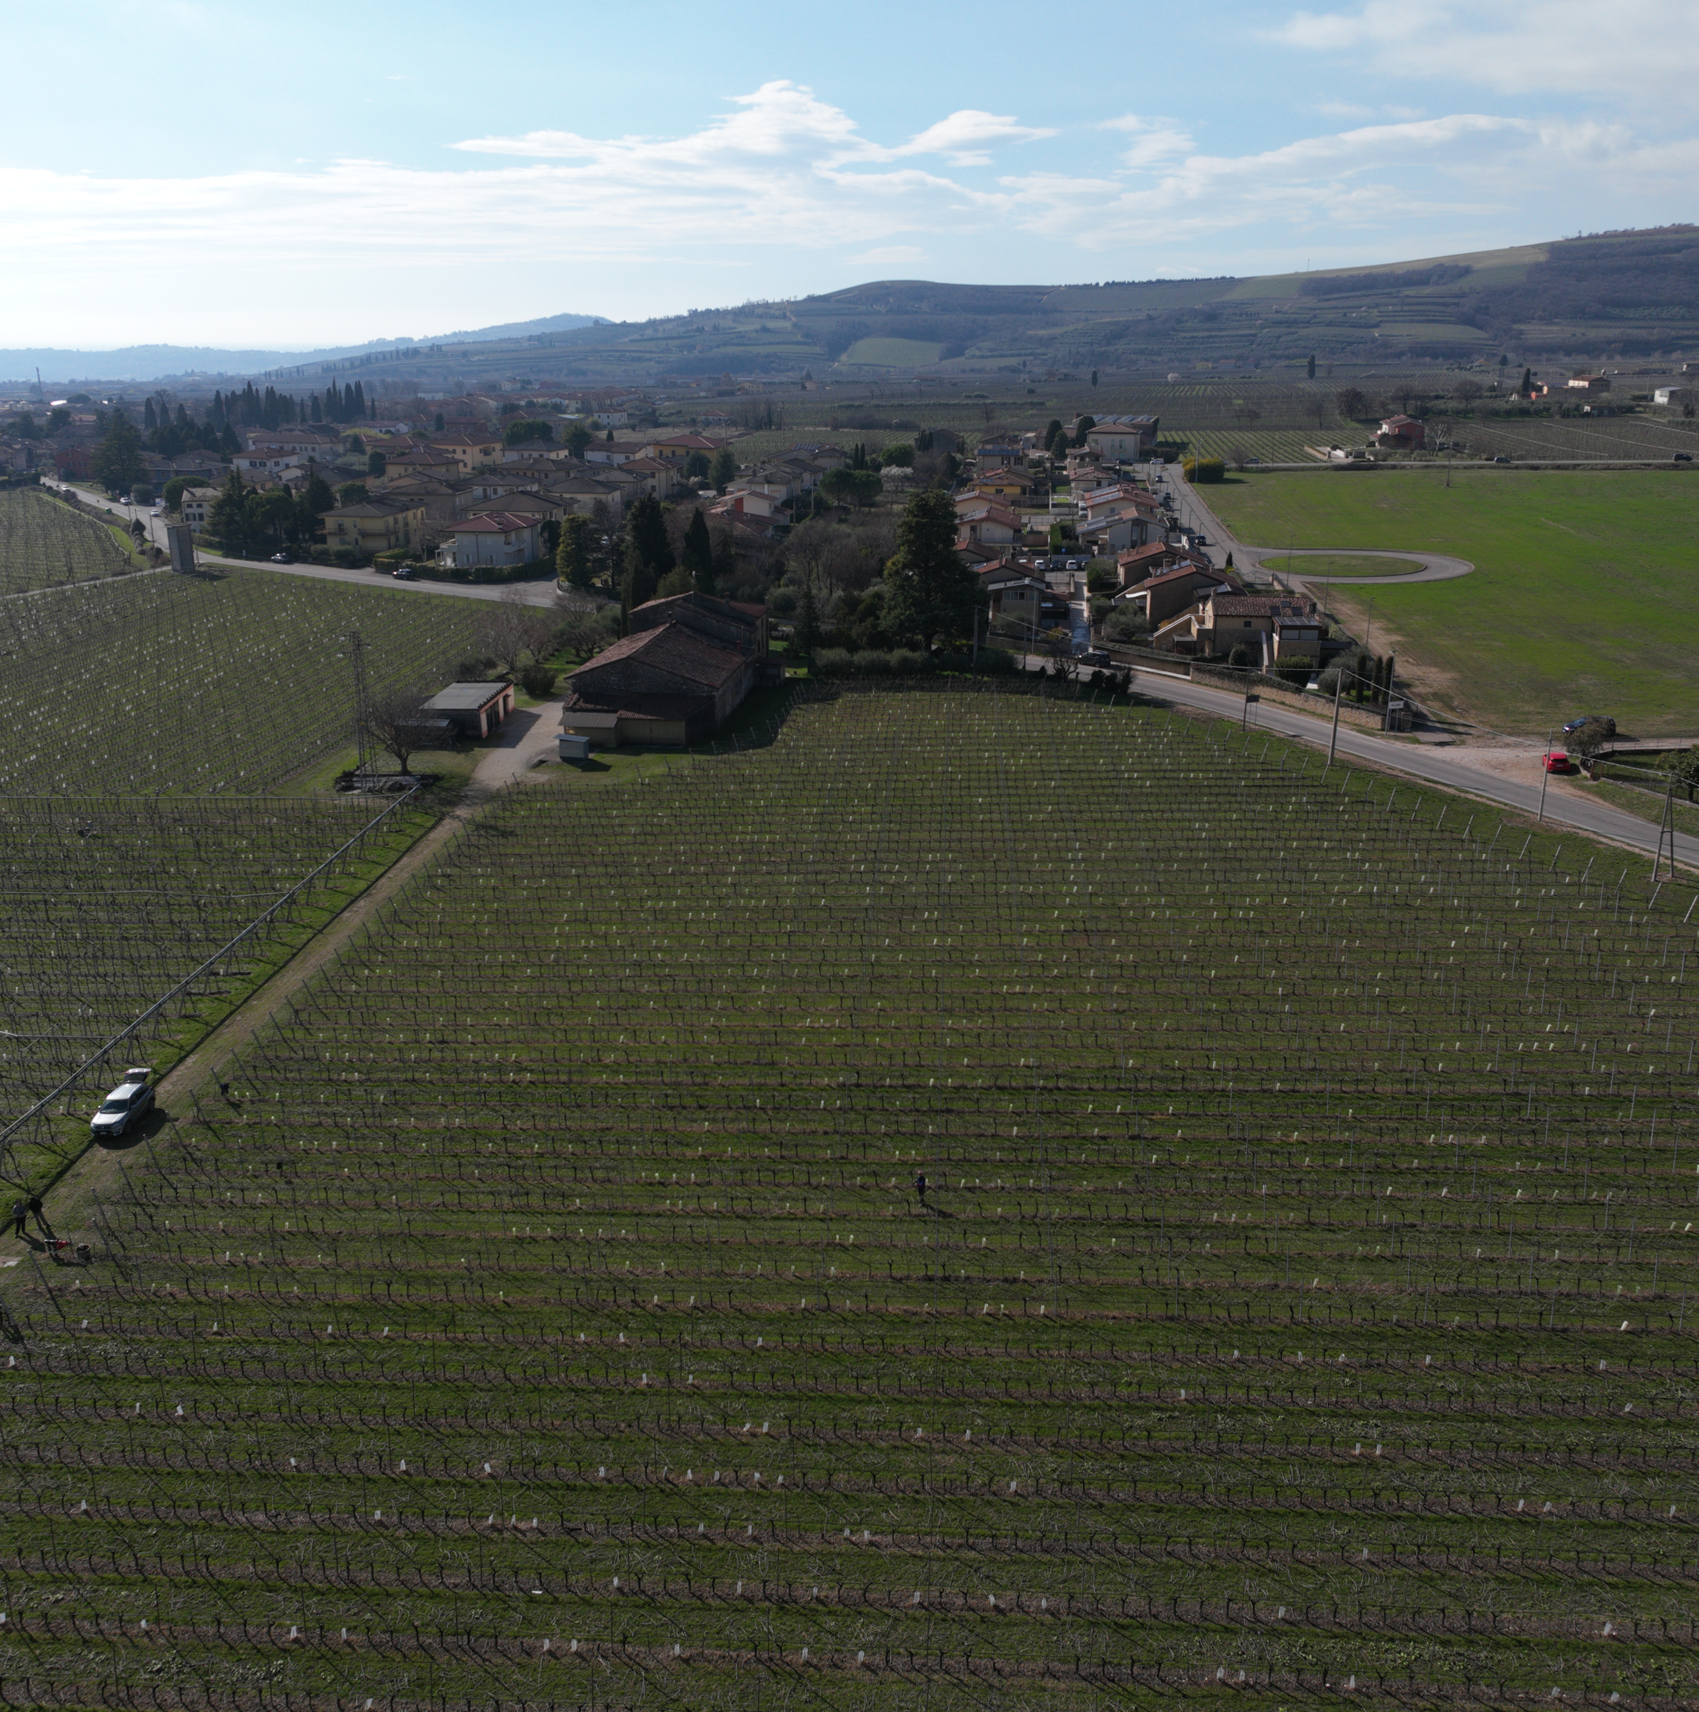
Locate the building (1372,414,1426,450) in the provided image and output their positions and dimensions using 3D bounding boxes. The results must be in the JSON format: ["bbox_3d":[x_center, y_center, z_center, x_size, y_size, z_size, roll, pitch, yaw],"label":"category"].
[{"bbox_3d":[155.637,-120.405,449.377,12.500,9.200,12.000,3,18,8],"label":"building"}]

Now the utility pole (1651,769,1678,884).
[{"bbox_3d":[56.588,-2.044,108.918,1.800,7.800,0.500,-7,19,-21],"label":"utility pole"}]

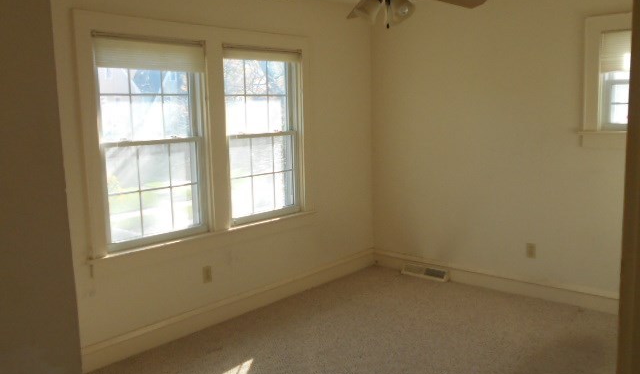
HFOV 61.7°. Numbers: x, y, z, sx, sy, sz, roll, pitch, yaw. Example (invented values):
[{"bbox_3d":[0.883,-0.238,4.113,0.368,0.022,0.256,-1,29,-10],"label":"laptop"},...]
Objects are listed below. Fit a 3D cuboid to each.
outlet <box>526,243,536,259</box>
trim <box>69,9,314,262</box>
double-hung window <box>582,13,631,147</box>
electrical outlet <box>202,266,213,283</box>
[{"bbox_3d":[1.601,0.485,4.064,0.072,0.119,0.012,5,10,42],"label":"outlet"},{"bbox_3d":[-0.680,-0.373,3.626,0.080,1.392,1.860,5,10,42],"label":"trim"},{"bbox_3d":[2.089,-0.679,3.428,0.767,0.880,0.080,5,10,42],"label":"double-hung window"},{"bbox_3d":[-0.765,0.595,3.640,0.012,0.119,0.072,5,10,42],"label":"electrical outlet"}]

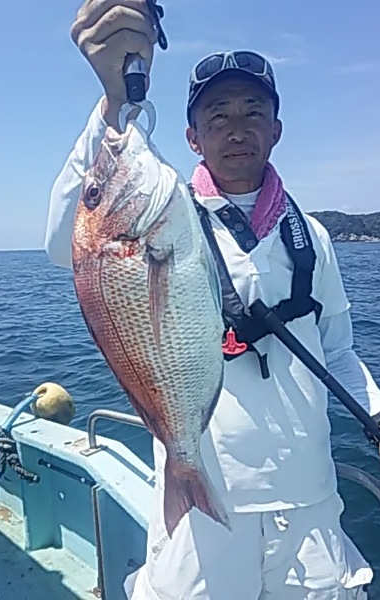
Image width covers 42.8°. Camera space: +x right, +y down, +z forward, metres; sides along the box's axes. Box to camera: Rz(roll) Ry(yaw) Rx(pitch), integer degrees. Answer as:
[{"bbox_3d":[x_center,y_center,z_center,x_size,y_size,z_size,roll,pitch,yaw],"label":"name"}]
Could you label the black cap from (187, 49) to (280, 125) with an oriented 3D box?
[{"bbox_3d":[0.079,-0.408,0.927,0.178,0.138,0.262,-5,-1,6],"label":"black cap"}]

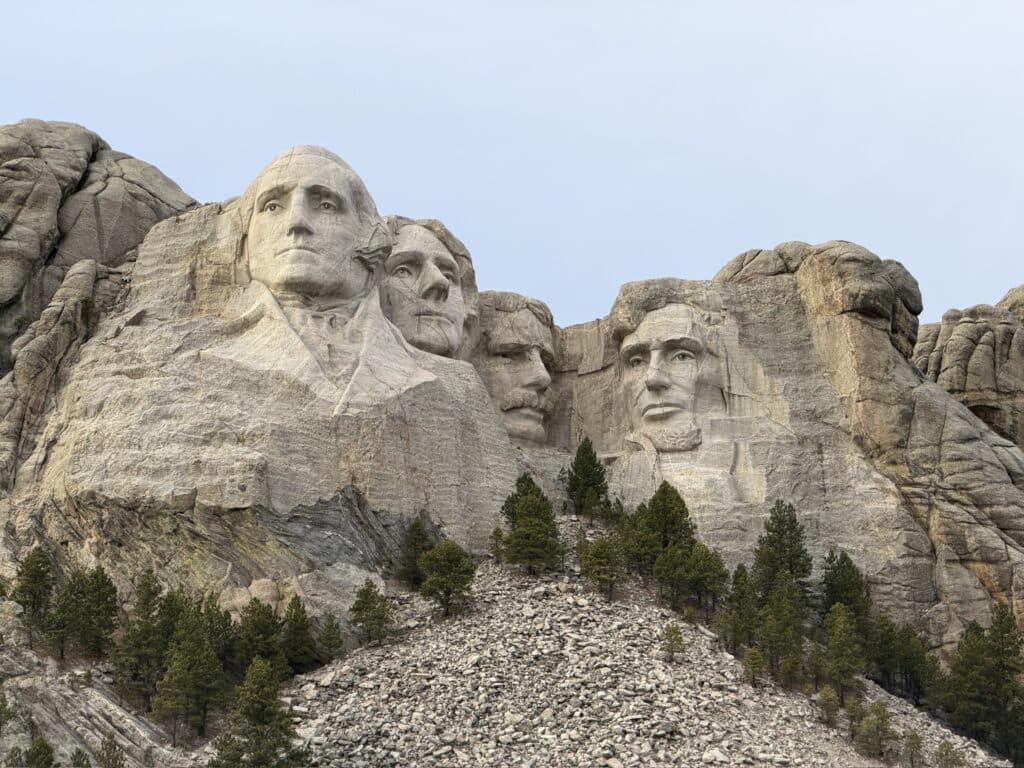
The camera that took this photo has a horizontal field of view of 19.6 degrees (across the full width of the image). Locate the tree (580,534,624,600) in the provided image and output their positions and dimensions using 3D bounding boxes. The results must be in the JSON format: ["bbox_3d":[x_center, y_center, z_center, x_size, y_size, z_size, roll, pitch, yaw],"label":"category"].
[{"bbox_3d":[10.279,20.842,336.000,4.998,7.646,4.998,0,-16,0],"label":"tree"}]

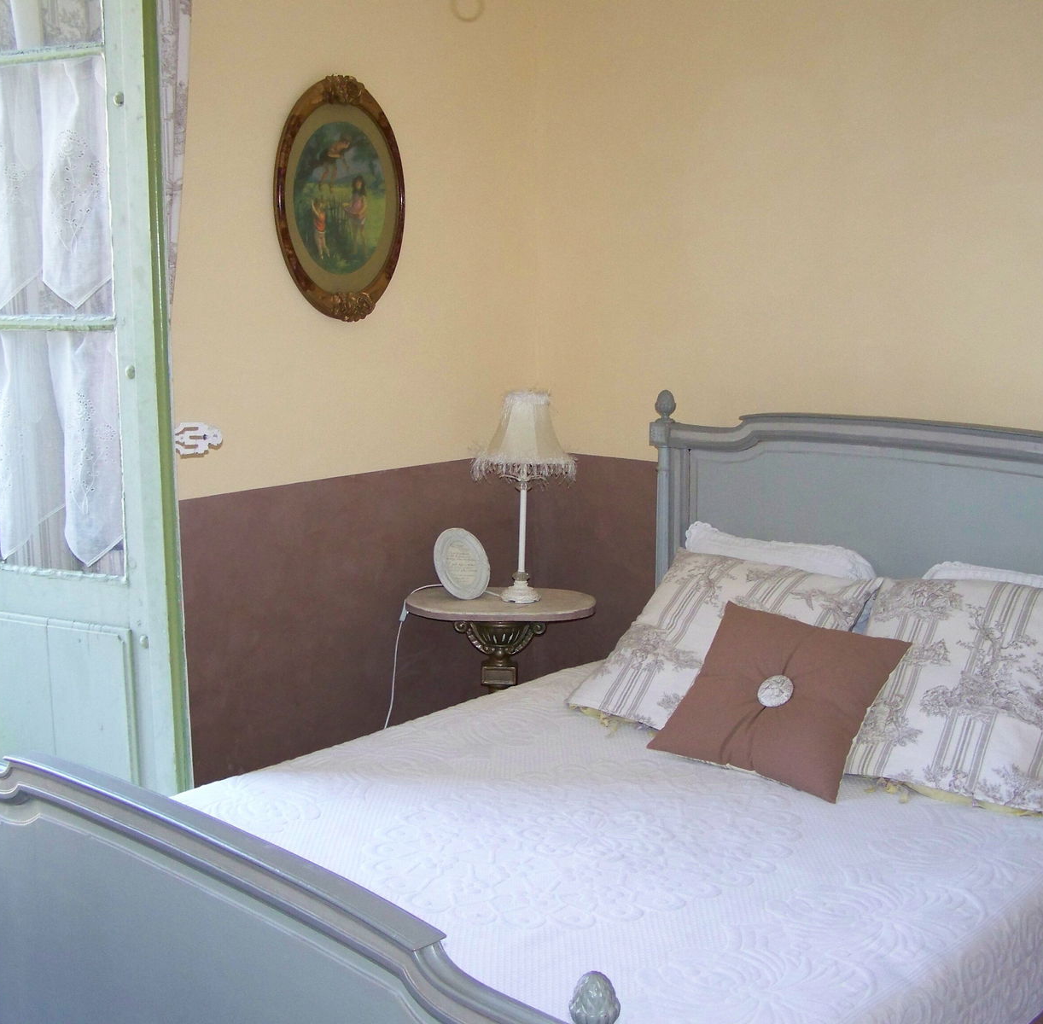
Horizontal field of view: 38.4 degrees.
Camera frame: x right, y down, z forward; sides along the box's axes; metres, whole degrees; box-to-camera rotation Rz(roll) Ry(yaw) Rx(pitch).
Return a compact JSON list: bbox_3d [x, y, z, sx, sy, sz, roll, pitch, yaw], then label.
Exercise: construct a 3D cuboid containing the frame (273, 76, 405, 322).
[{"bbox_3d":[-0.435,-0.765,3.655,0.045,0.594,0.413,9,13,43],"label":"frame"}]

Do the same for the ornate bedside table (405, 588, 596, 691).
[{"bbox_3d":[-0.053,0.554,3.818,0.493,0.675,0.312,0,10,5],"label":"ornate bedside table"}]

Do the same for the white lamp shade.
[{"bbox_3d":[0.009,-0.193,3.727,0.257,0.211,0.257,0,10,1],"label":"white lamp shade"}]

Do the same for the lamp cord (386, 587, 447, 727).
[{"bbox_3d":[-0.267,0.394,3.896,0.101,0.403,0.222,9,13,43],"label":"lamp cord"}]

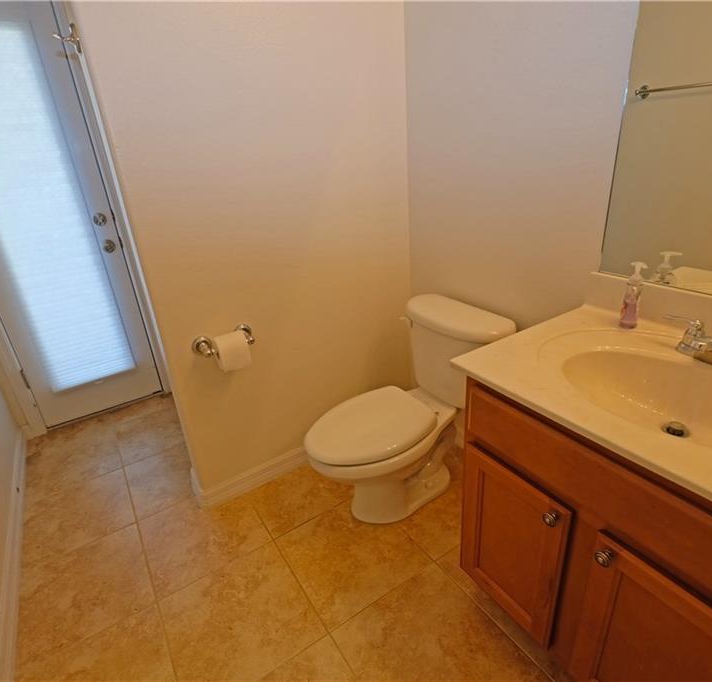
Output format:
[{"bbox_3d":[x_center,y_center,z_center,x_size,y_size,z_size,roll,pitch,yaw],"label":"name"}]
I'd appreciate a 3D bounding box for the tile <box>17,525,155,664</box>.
[{"bbox_3d":[-0.910,0.830,1.427,0.390,0.010,0.403,-18,27,-29],"label":"tile"}]

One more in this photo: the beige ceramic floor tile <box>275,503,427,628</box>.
[{"bbox_3d":[-0.017,0.735,1.494,0.403,0.010,0.403,-18,27,-29],"label":"beige ceramic floor tile"}]

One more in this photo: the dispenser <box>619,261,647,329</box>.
[{"bbox_3d":[0.702,-0.118,1.072,0.045,0.163,0.055,-6,23,-4],"label":"dispenser"}]

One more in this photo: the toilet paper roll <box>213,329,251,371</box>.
[{"bbox_3d":[-0.431,0.033,1.496,0.102,0.108,0.108,-17,26,-27],"label":"toilet paper roll"}]

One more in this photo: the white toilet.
[{"bbox_3d":[0.164,0.291,1.575,0.742,0.715,0.475,-17,26,-27],"label":"white toilet"}]

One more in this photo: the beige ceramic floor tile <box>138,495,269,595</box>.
[{"bbox_3d":[-0.578,0.723,1.617,0.403,0.010,0.403,-18,27,-29],"label":"beige ceramic floor tile"}]

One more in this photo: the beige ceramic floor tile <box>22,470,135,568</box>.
[{"bbox_3d":[-1.138,0.711,1.741,0.403,0.010,0.403,-18,27,-29],"label":"beige ceramic floor tile"}]

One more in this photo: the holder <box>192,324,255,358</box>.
[{"bbox_3d":[-0.461,0.012,1.515,0.217,0.068,0.092,-17,26,-27],"label":"holder"}]

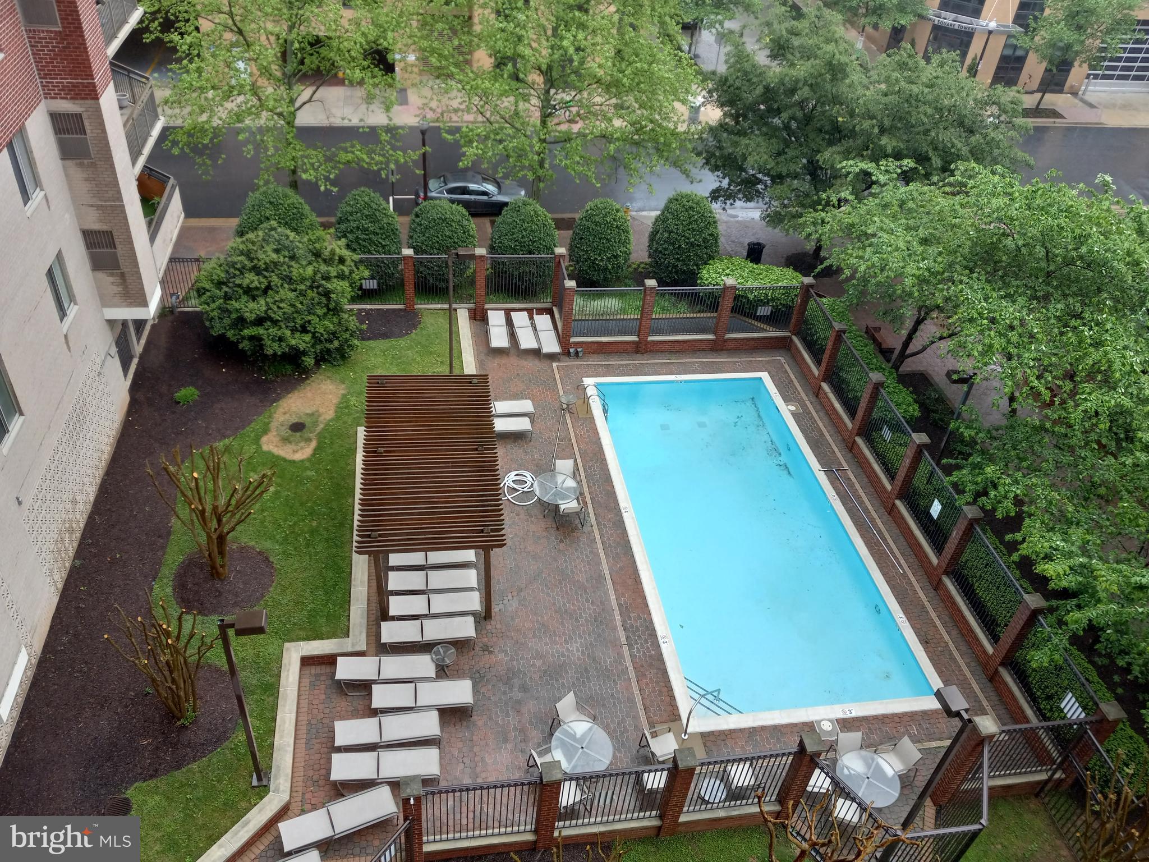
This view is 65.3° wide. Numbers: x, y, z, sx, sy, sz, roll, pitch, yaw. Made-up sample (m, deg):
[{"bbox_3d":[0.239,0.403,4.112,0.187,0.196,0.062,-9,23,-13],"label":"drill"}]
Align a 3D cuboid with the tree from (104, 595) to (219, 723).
[{"bbox_3d":[-7.518,4.553,16.723,1.900,2.800,1.850,-2,39,-10],"label":"tree"}]

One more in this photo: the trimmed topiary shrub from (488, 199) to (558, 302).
[{"bbox_3d":[-1.819,-6.715,32.204,2.500,3.150,2.500,-2,39,-10],"label":"trimmed topiary shrub"}]

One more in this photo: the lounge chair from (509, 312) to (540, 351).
[{"bbox_3d":[-1.629,-3.100,29.094,0.644,0.476,2.031,-5,40,-13],"label":"lounge chair"}]

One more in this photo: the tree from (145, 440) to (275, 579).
[{"bbox_3d":[-7.668,2.139,19.457,2.400,2.850,2.500,-2,39,-10],"label":"tree"}]

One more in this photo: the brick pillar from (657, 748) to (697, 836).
[{"bbox_3d":[1.825,6.536,16.143,0.335,2.440,0.335,-2,40,-10],"label":"brick pillar"}]

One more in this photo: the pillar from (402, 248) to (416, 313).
[{"bbox_3d":[-5.330,-4.857,28.957,0.340,2.100,0.340,-2,40,-10],"label":"pillar"}]

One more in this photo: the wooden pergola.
[{"bbox_3d":[-3.433,1.522,21.514,3.120,2.800,6.000,-1,40,-8],"label":"wooden pergola"}]

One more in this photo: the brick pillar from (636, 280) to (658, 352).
[{"bbox_3d":[2.330,-3.674,29.103,0.380,2.530,0.380,-2,39,-10],"label":"brick pillar"}]

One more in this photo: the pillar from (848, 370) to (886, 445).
[{"bbox_3d":[8.240,-0.484,25.406,0.349,2.525,0.349,-2,40,-10],"label":"pillar"}]

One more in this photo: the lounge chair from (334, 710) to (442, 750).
[{"bbox_3d":[-3.697,6.036,17.808,2.050,0.400,0.630,-2,39,-10],"label":"lounge chair"}]

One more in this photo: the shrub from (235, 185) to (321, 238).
[{"bbox_3d":[-9.844,-6.362,29.641,2.800,3.300,2.800,-2,40,-10],"label":"shrub"}]

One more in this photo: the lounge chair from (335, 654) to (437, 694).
[{"bbox_3d":[-3.948,5.083,18.831,2.040,0.400,0.640,1,38,-6],"label":"lounge chair"}]

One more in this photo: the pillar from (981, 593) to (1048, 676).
[{"bbox_3d":[9.493,4.494,19.400,0.349,2.525,0.349,-2,40,-10],"label":"pillar"}]

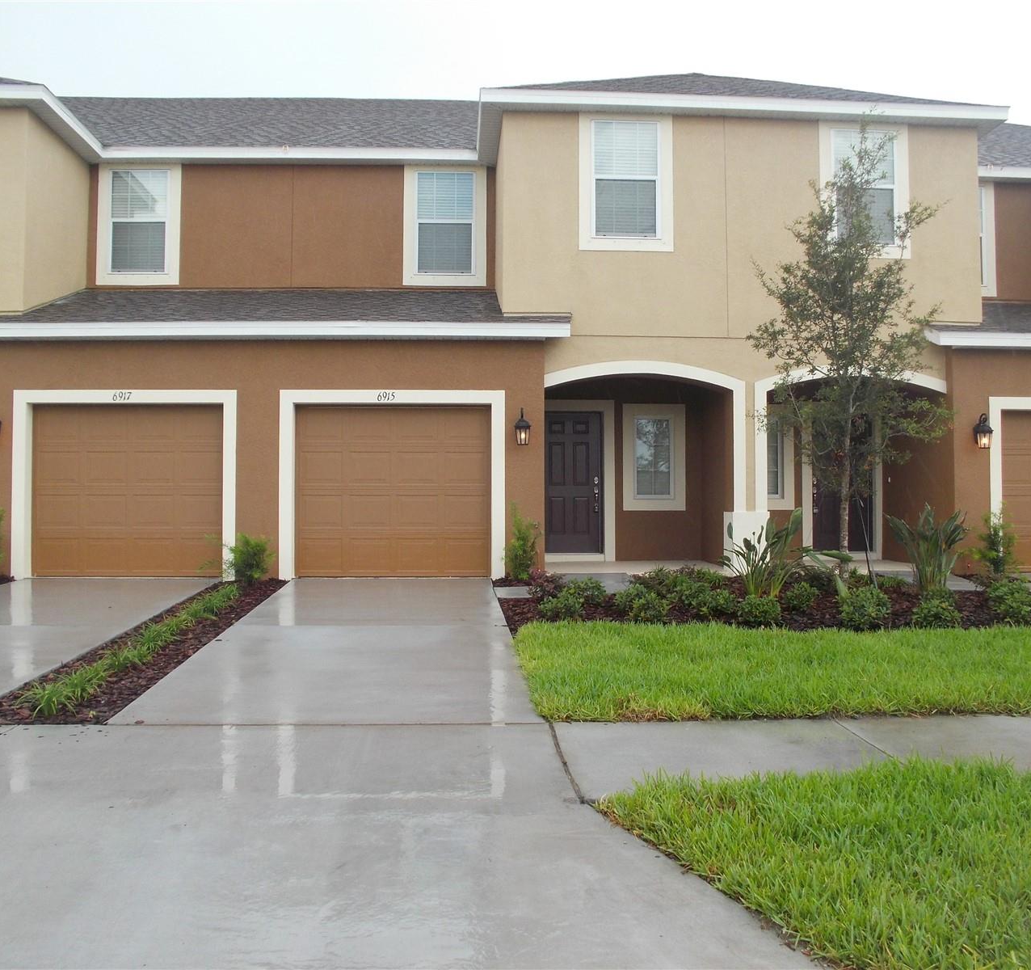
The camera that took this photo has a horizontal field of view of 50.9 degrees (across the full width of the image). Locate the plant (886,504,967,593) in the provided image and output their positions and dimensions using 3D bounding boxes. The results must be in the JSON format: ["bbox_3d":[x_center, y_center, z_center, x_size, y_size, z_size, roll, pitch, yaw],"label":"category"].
[{"bbox_3d":[4.587,0.701,12.044,0.929,0.965,0.850,0,-1,-3],"label":"plant"}]

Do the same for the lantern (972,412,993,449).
[{"bbox_3d":[5.887,-0.679,13.604,0.200,0.445,0.240,0,-1,-3],"label":"lantern"}]

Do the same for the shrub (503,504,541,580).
[{"bbox_3d":[0.073,0.688,13.058,0.440,0.910,0.440,0,-2,-3],"label":"shrub"}]

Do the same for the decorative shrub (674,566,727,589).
[{"bbox_3d":[2.047,1.040,11.993,0.576,0.279,0.500,0,-1,-3],"label":"decorative shrub"}]

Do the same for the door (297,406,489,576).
[{"bbox_3d":[-1.530,0.070,13.444,2.434,2.138,0.200,0,-1,-3],"label":"door"}]

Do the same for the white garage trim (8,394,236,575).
[{"bbox_3d":[-4.756,-0.006,13.143,2.700,2.300,0.170,0,-2,-3],"label":"white garage trim"}]

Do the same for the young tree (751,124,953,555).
[{"bbox_3d":[3.915,-1.519,12.553,2.298,5.380,2.100,0,-1,-3],"label":"young tree"}]

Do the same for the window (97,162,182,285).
[{"bbox_3d":[-5.311,-3.668,15.246,1.180,1.680,0.100,0,-2,-3],"label":"window"}]

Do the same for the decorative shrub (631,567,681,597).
[{"bbox_3d":[1.515,1.031,11.640,0.547,0.314,0.500,0,-1,-3],"label":"decorative shrub"}]

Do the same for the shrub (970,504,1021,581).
[{"bbox_3d":[5.892,0.702,13.315,0.570,0.920,0.530,0,-2,-3],"label":"shrub"}]

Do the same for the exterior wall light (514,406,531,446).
[{"bbox_3d":[0.086,-0.704,13.237,0.210,0.450,0.240,0,-2,-3],"label":"exterior wall light"}]

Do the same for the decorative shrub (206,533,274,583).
[{"bbox_3d":[-3.253,0.858,12.778,0.740,0.570,0.620,0,-2,-3],"label":"decorative shrub"}]

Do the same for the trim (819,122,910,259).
[{"bbox_3d":[4.456,-3.760,13.831,1.170,1.720,0.100,0,-2,-3],"label":"trim"}]

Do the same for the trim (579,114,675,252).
[{"bbox_3d":[1.420,-3.863,13.838,1.221,1.775,0.120,0,-1,-3],"label":"trim"}]

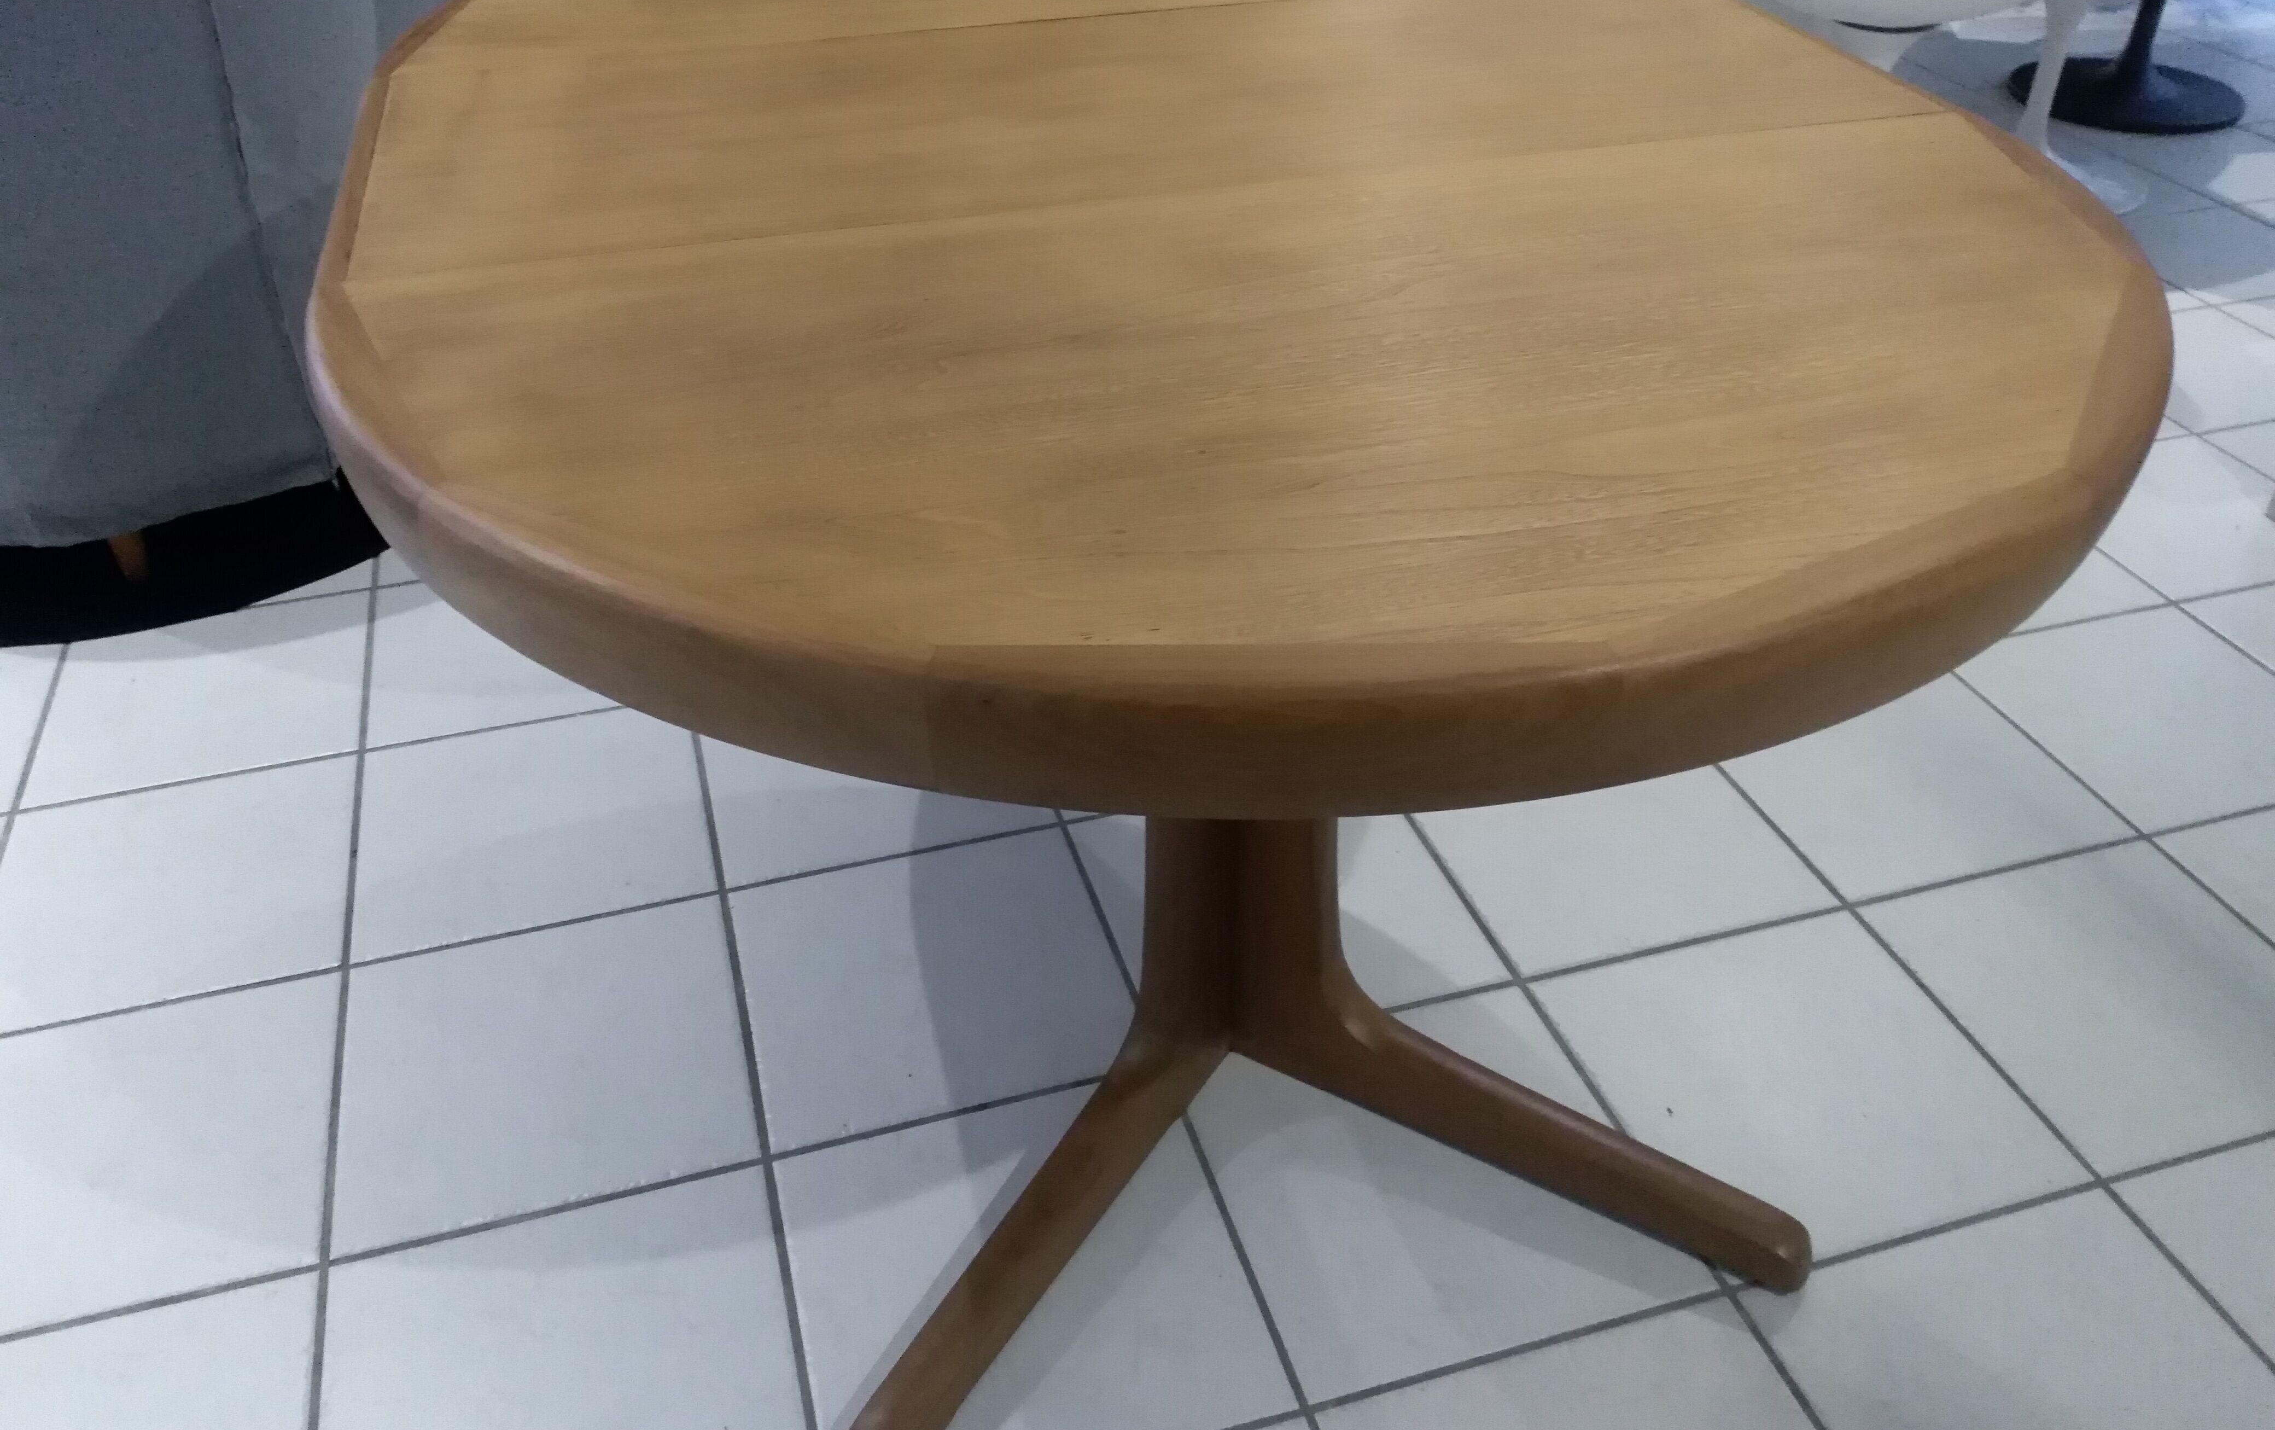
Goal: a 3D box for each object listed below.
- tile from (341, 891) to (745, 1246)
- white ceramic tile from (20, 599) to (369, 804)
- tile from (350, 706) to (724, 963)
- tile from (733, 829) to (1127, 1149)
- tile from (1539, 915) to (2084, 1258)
[{"bbox_3d":[-0.510,0.299,1.475,0.328,0.010,0.328,-11,38,-13],"label":"tile"},{"bbox_3d":[-1.030,-0.024,1.915,0.328,0.010,0.328,-11,38,-13],"label":"white ceramic tile"},{"bbox_3d":[-0.609,0.107,1.734,0.328,0.010,0.328,-11,38,-13],"label":"tile"},{"bbox_3d":[-0.188,0.238,1.553,0.328,0.010,0.328,-11,38,-13],"label":"tile"},{"bbox_3d":[0.555,0.310,1.450,0.328,0.010,0.328,-11,38,-13],"label":"tile"}]

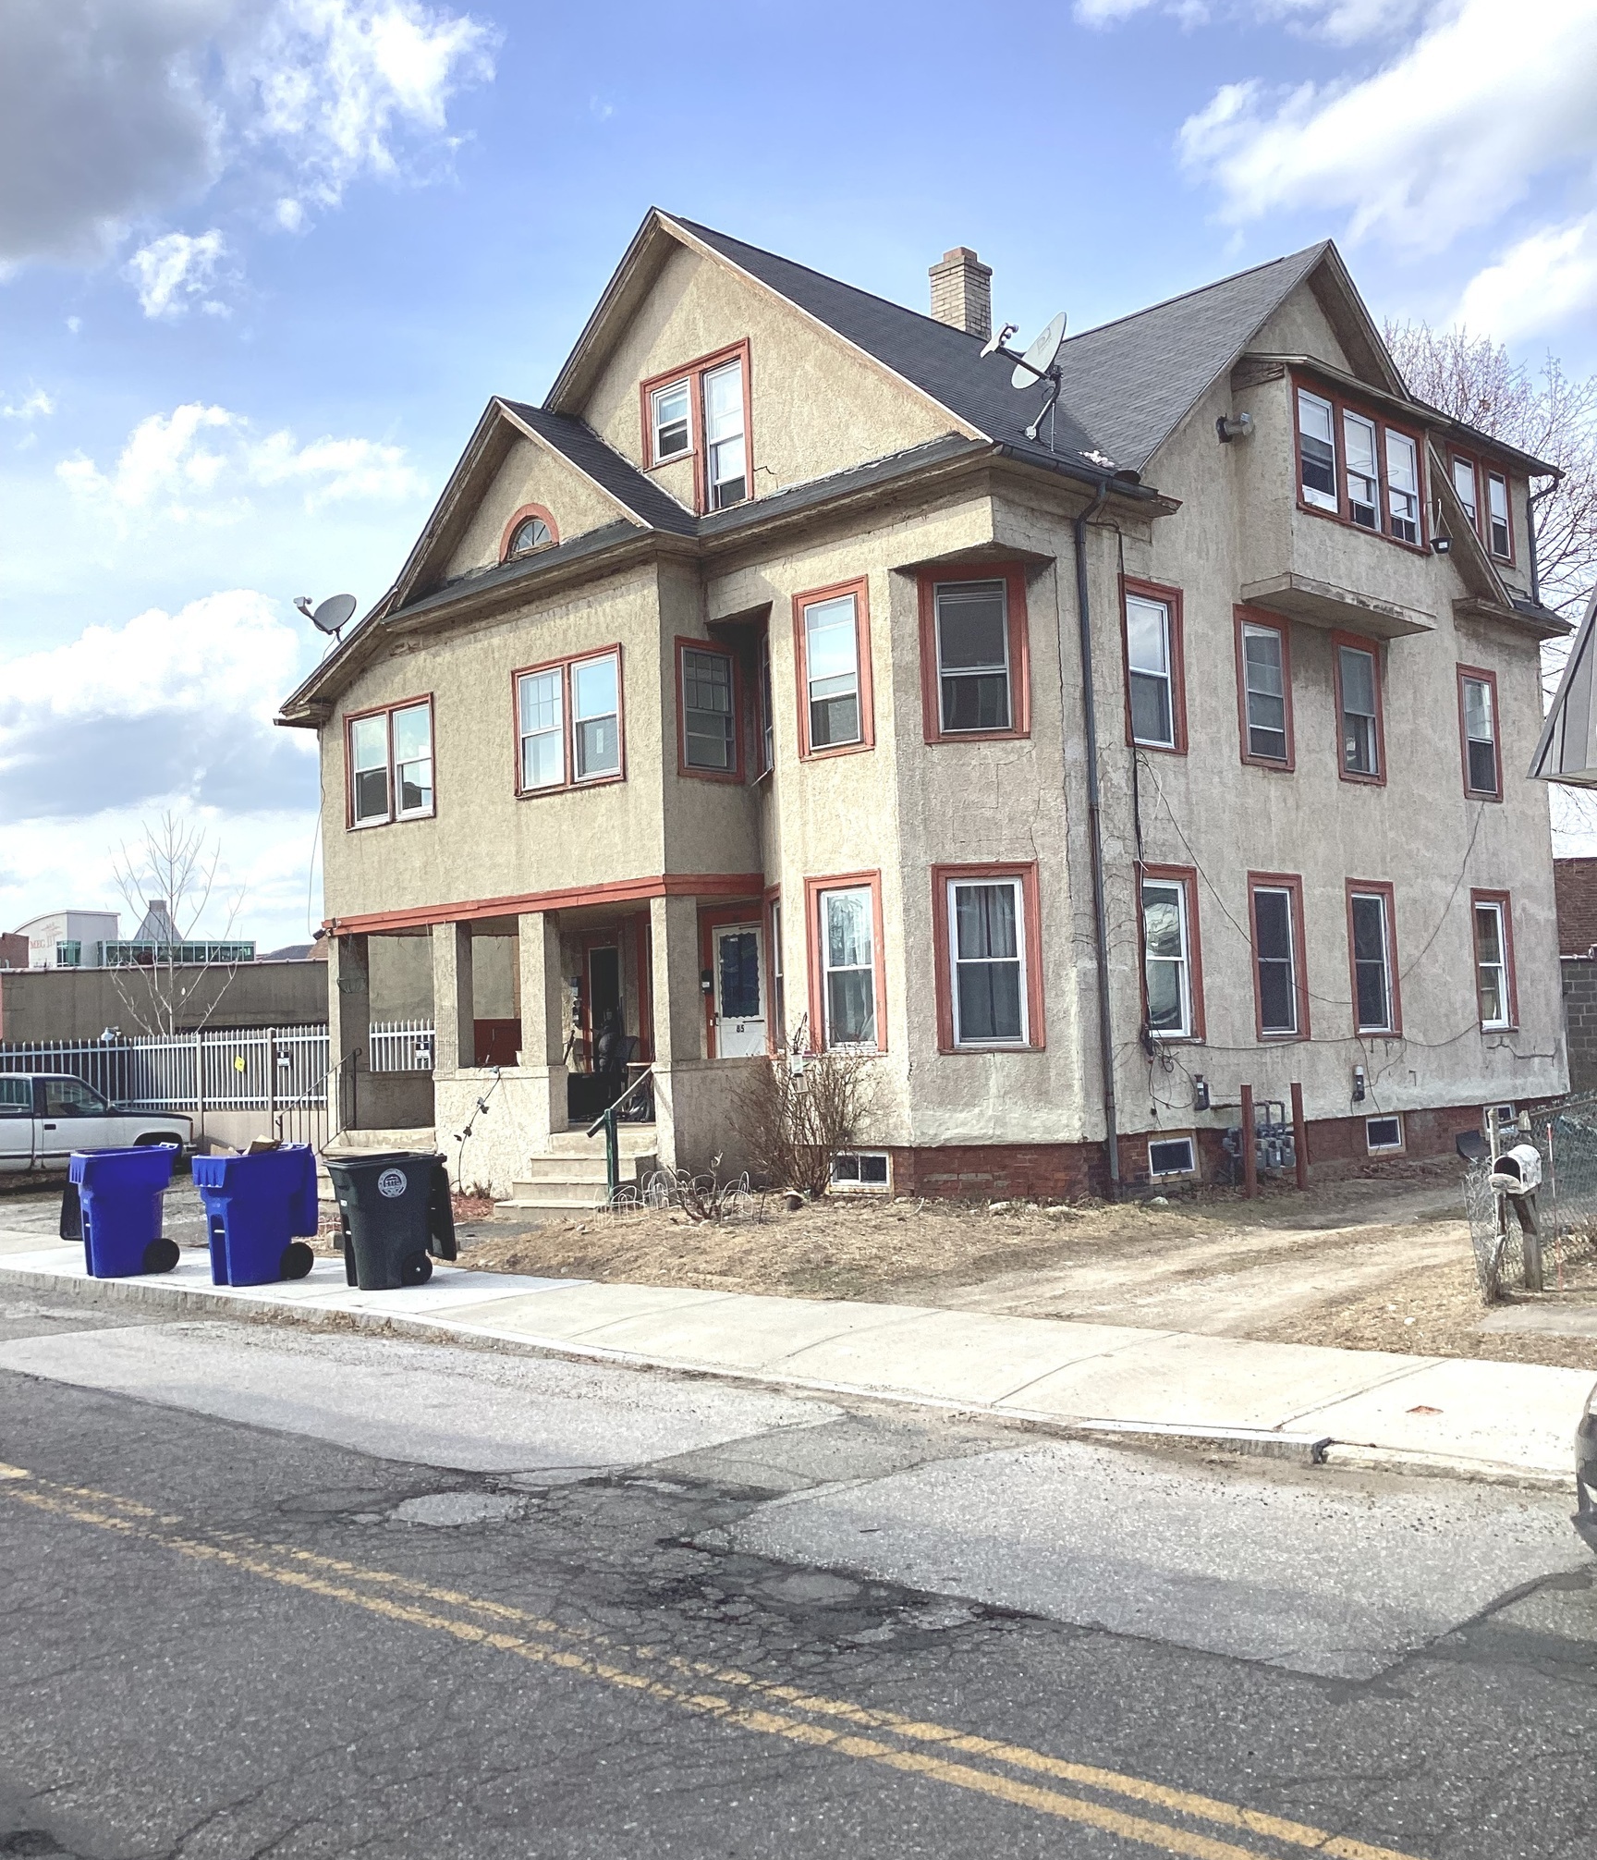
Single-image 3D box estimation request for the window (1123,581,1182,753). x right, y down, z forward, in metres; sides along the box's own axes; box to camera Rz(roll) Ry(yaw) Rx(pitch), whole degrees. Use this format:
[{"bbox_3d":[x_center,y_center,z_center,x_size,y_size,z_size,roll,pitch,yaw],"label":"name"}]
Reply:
[{"bbox_3d":[3.452,-2.559,18.687,0.150,1.571,0.977,-6,-5,44],"label":"window"}]

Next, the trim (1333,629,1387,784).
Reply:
[{"bbox_3d":[6.324,-2.484,21.615,0.150,1.670,1.049,-6,-5,44],"label":"trim"}]

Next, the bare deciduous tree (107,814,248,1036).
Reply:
[{"bbox_3d":[-12.120,1.017,37.000,2.600,6.520,2.600,-1,-4,-19],"label":"bare deciduous tree"}]

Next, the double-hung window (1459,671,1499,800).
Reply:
[{"bbox_3d":[9.000,-2.583,25.185,0.100,1.662,0.956,-6,-5,44],"label":"double-hung window"}]

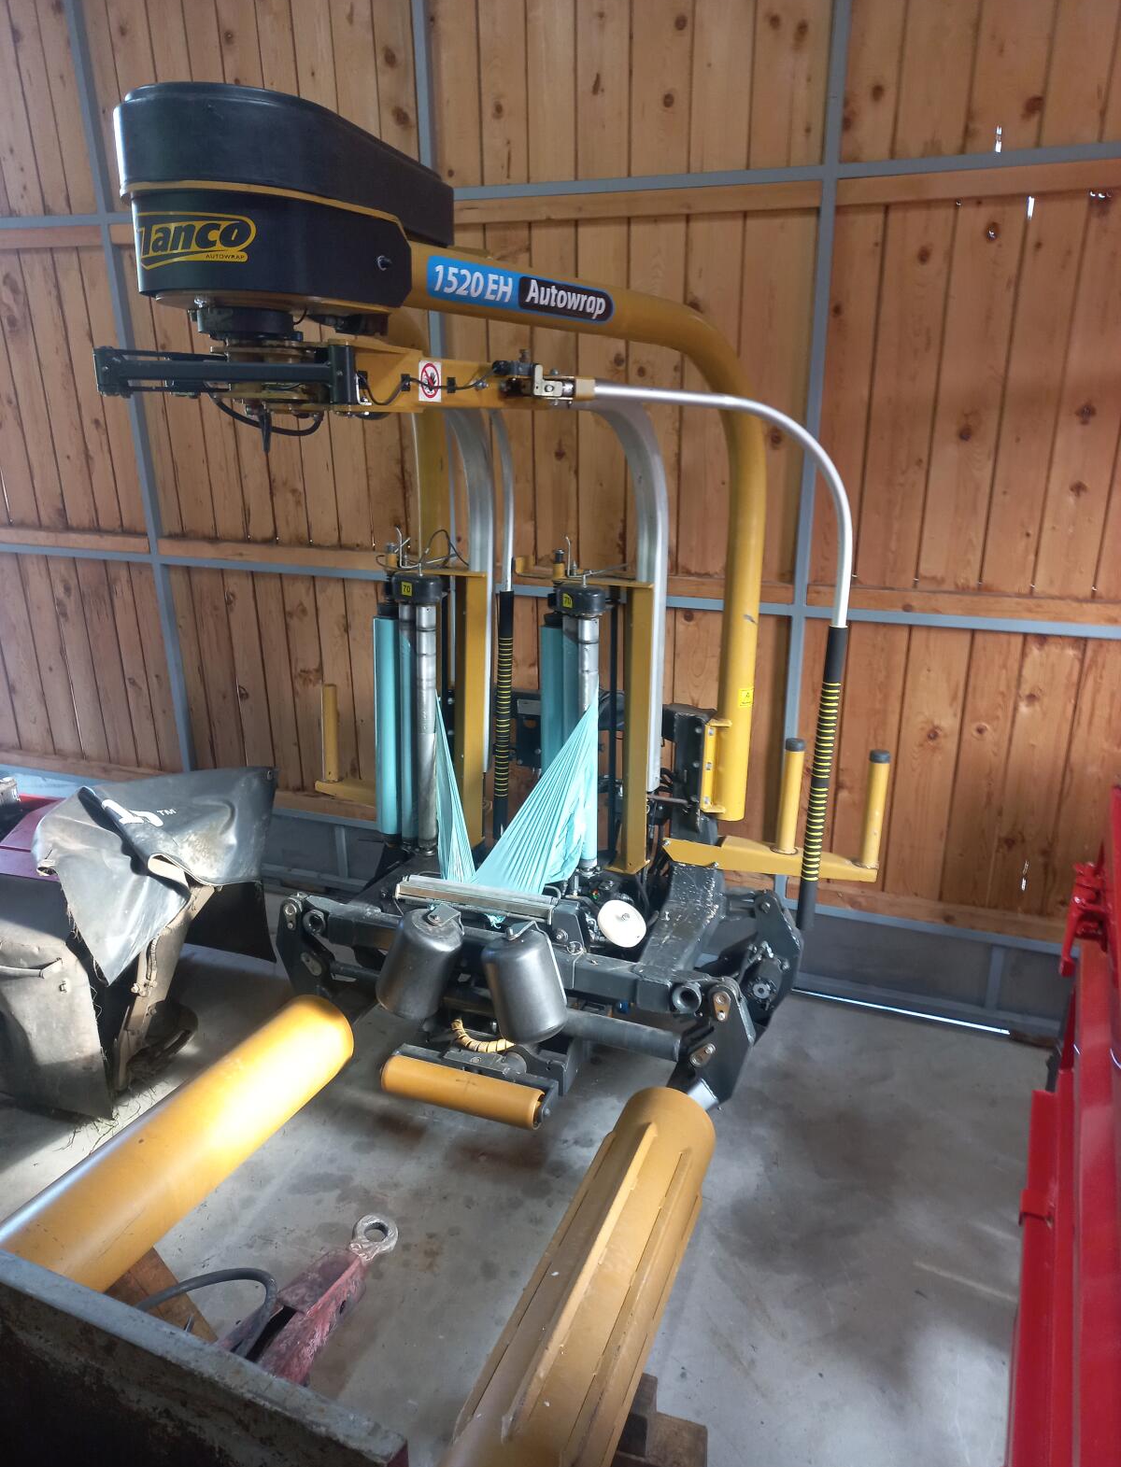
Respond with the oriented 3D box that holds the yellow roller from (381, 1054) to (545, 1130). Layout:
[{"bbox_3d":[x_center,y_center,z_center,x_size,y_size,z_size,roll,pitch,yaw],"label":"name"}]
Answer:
[{"bbox_3d":[-0.292,1.076,3.240,0.490,0.116,0.116,7,21,21],"label":"yellow roller"}]

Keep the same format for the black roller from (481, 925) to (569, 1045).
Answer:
[{"bbox_3d":[-0.101,0.738,3.150,0.200,0.285,0.200,-14,2,0],"label":"black roller"}]

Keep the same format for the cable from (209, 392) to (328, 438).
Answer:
[{"bbox_3d":[-0.551,-0.598,2.020,0.215,0.085,0.090,-6,20,-13],"label":"cable"}]

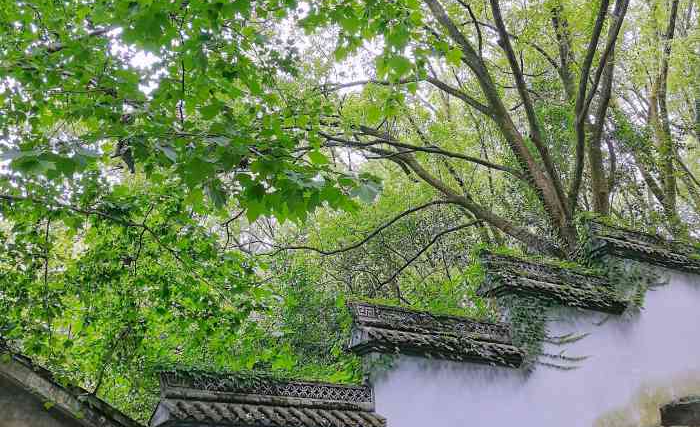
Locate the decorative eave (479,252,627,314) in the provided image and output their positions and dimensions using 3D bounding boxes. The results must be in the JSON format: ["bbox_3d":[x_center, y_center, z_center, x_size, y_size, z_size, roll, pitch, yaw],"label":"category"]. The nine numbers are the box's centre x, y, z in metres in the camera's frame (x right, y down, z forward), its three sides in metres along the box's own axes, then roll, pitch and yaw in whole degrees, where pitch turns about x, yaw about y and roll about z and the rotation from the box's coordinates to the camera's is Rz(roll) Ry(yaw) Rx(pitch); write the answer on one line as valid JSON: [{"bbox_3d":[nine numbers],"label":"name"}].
[{"bbox_3d":[3.266,1.231,11.870,2.840,0.770,0.580,12,-28,-30],"label":"decorative eave"}]

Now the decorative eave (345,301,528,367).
[{"bbox_3d":[1.194,1.767,10.166,2.760,0.730,0.580,12,-28,-30],"label":"decorative eave"}]

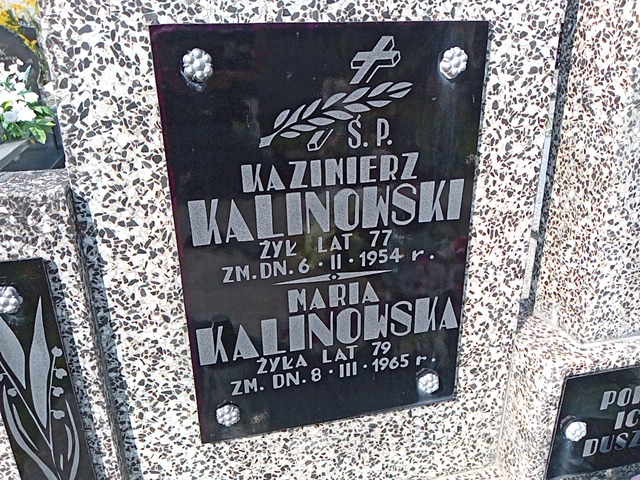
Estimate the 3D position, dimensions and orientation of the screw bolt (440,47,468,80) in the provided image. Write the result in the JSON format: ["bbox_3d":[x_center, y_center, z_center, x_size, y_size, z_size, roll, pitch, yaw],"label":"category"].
[{"bbox_3d":[0.144,-0.187,0.548,0.030,0.030,0.015,-6,22,-12],"label":"screw bolt"}]

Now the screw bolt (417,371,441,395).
[{"bbox_3d":[0.148,0.195,0.696,0.030,0.030,0.015,-6,22,-12],"label":"screw bolt"}]

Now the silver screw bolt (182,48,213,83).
[{"bbox_3d":[-0.115,-0.165,0.490,0.030,0.030,0.015,-6,22,-12],"label":"silver screw bolt"}]

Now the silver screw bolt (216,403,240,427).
[{"bbox_3d":[-0.112,0.219,0.639,0.030,0.030,0.015,-6,22,-12],"label":"silver screw bolt"}]

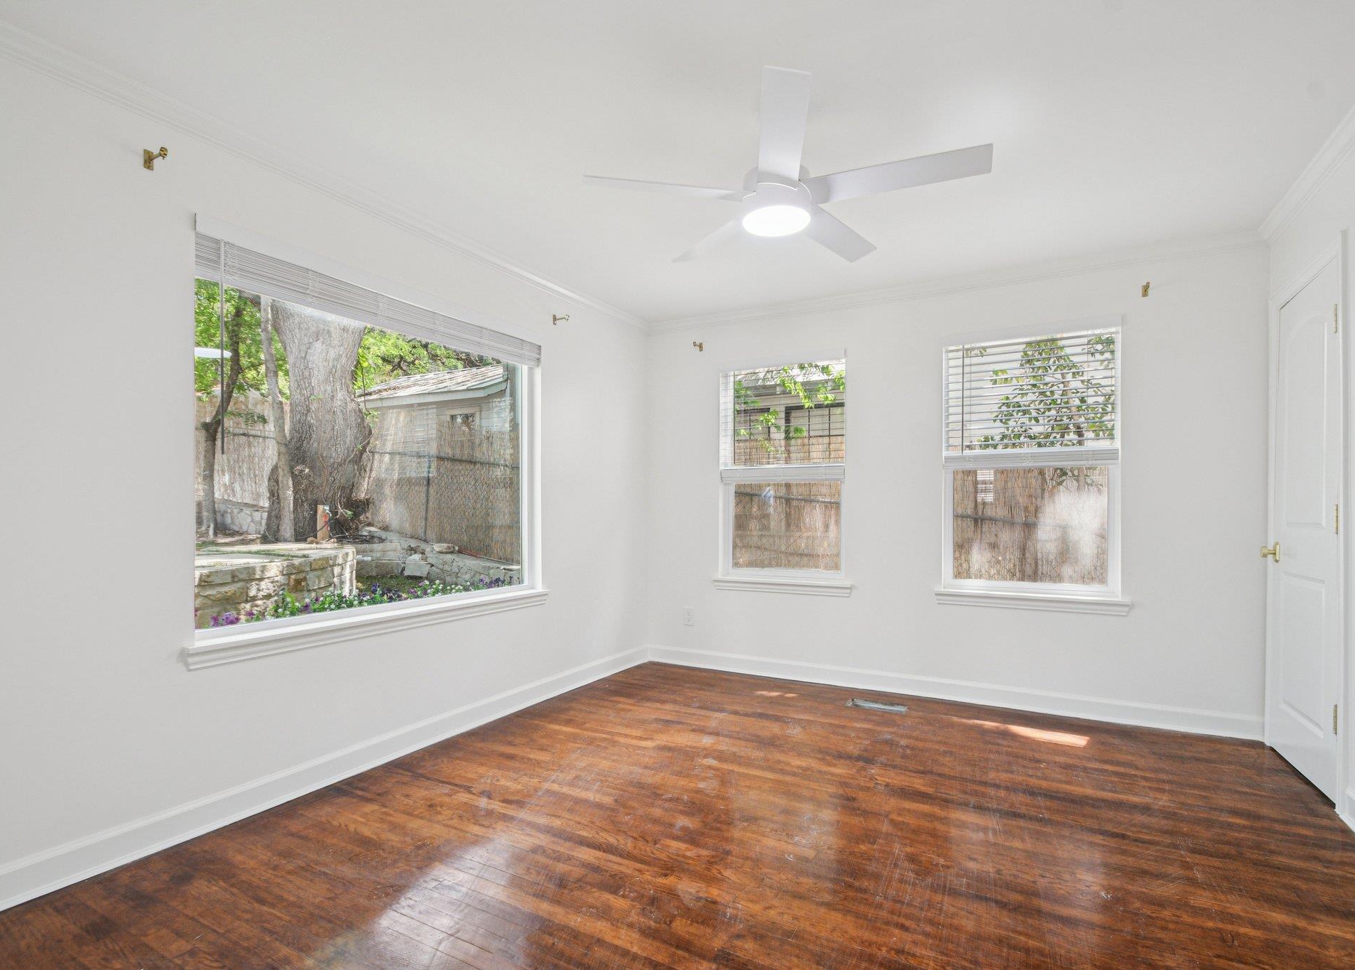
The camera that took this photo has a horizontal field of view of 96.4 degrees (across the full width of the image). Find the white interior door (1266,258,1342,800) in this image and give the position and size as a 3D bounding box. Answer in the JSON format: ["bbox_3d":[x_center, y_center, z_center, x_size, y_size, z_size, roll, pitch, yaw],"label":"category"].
[{"bbox_3d":[2.661,0.181,2.553,0.042,2.030,0.660,0,-1,30],"label":"white interior door"}]

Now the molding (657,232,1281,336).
[{"bbox_3d":[1.284,-1.142,3.600,3.370,0.078,0.058,-1,-2,27],"label":"molding"}]

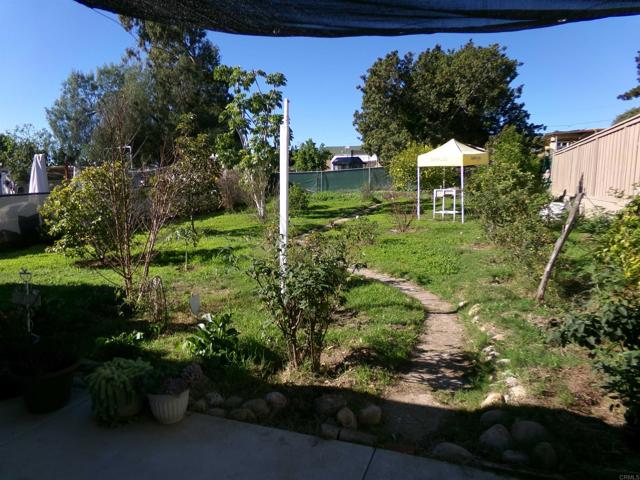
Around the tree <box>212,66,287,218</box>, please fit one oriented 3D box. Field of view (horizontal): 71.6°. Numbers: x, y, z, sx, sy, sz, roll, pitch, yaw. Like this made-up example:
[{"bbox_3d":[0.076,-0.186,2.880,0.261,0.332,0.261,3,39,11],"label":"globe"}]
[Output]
[{"bbox_3d":[-2.215,-3.043,14.140,2.350,4.786,2.300,0,7,0],"label":"tree"}]

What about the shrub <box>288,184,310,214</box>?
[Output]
[{"bbox_3d":[-0.823,-1.498,16.236,0.900,1.057,0.900,0,7,0],"label":"shrub"}]

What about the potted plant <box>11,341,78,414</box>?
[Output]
[{"bbox_3d":[-1.978,0.967,3.186,0.470,0.450,0.470,0,7,0],"label":"potted plant"}]

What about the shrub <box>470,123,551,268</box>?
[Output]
[{"bbox_3d":[3.190,-0.690,7.500,1.300,2.280,1.300,0,7,0],"label":"shrub"}]

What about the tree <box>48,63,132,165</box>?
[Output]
[{"bbox_3d":[-18.346,-9.202,35.162,6.800,9.054,6.500,0,7,0],"label":"tree"}]

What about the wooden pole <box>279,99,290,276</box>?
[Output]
[{"bbox_3d":[-0.398,-0.440,5.000,0.090,2.220,0.090,0,7,0],"label":"wooden pole"}]

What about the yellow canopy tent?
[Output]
[{"bbox_3d":[4.192,-1.875,13.953,1.540,2.532,1.540,-6,9,-43],"label":"yellow canopy tent"}]

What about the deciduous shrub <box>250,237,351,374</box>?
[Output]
[{"bbox_3d":[-0.173,0.523,3.737,0.840,1.095,0.800,0,7,0],"label":"deciduous shrub"}]

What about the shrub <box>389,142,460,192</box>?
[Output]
[{"bbox_3d":[5.754,-3.973,24.201,4.000,2.640,3.600,0,7,0],"label":"shrub"}]

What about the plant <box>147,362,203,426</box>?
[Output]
[{"bbox_3d":[-0.912,0.955,2.800,0.325,0.280,0.300,0,7,0],"label":"plant"}]

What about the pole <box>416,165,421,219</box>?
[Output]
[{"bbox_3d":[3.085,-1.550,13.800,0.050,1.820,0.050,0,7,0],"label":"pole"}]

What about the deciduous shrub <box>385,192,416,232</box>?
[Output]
[{"bbox_3d":[1.950,-0.700,10.900,0.750,1.000,0.720,0,7,0],"label":"deciduous shrub"}]

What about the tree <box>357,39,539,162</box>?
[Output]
[{"bbox_3d":[8.100,-7.200,29.000,11.600,8.300,9.800,0,7,0],"label":"tree"}]

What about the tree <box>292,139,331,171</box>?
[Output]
[{"bbox_3d":[-0.718,-6.536,37.492,3.400,4.001,3.400,0,7,0],"label":"tree"}]

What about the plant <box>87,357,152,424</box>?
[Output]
[{"bbox_3d":[-1.257,0.930,2.800,0.370,0.300,0.340,0,7,0],"label":"plant"}]

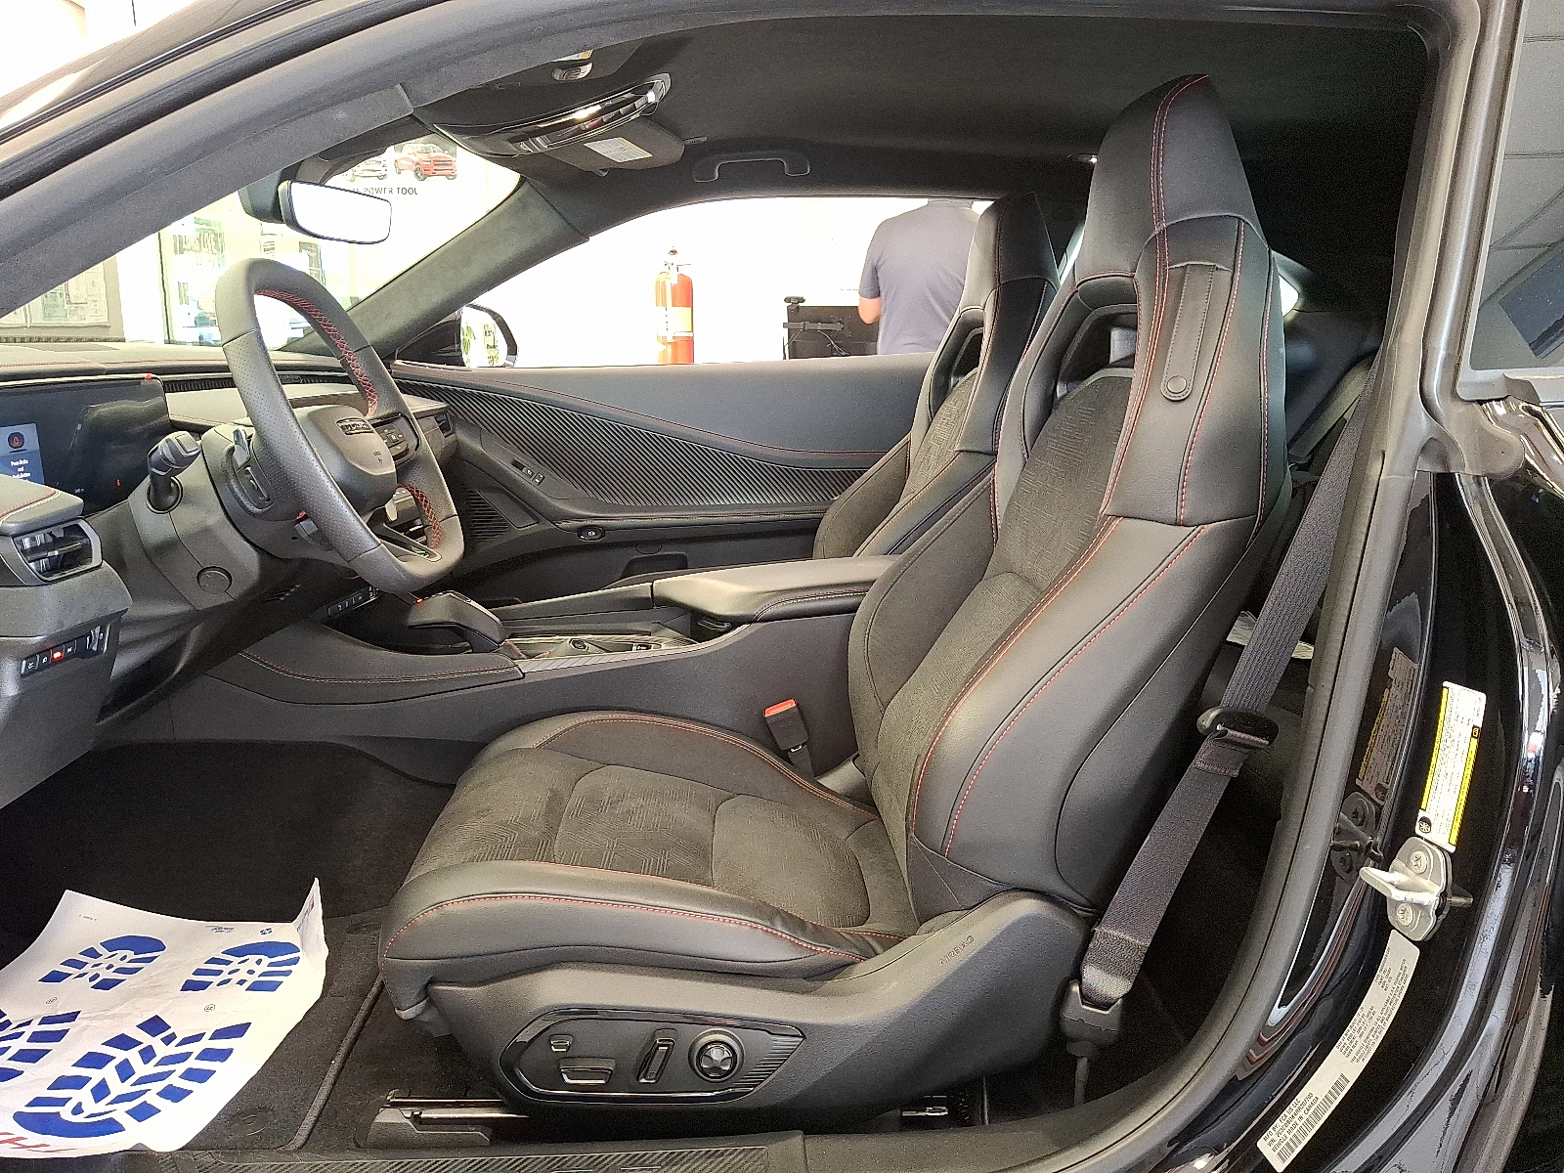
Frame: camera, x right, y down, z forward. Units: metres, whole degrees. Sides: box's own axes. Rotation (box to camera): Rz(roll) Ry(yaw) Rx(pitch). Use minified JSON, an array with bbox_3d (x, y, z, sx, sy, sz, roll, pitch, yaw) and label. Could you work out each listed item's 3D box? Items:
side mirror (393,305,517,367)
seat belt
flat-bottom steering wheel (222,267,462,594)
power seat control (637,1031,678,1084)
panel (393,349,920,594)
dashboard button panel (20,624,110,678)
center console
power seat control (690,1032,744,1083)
[{"bbox_3d":[-0.702,-0.537,2.427,0.180,0.150,0.230,2,11,10],"label":"side mirror"},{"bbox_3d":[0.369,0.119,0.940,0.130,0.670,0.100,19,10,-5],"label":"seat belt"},{"bbox_3d":[-0.438,-0.153,1.127,0.100,0.347,0.373,-24,11,3],"label":"flat-bottom steering wheel"},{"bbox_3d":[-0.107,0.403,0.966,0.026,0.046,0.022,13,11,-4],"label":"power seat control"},{"bbox_3d":[-0.200,-0.172,2.245,1.160,0.560,0.140,-1,11,-1],"label":"panel"},{"bbox_3d":[-0.596,0.053,0.940,0.030,0.032,0.110,9,11,-3],"label":"dashboard button panel"},{"bbox_3d":[-0.292,0.114,1.575,1.050,0.290,0.270,-1,11,-1],"label":"center console"},{"bbox_3d":[-0.056,0.403,0.967,0.045,0.043,0.025,-1,11,-1],"label":"power seat control"}]

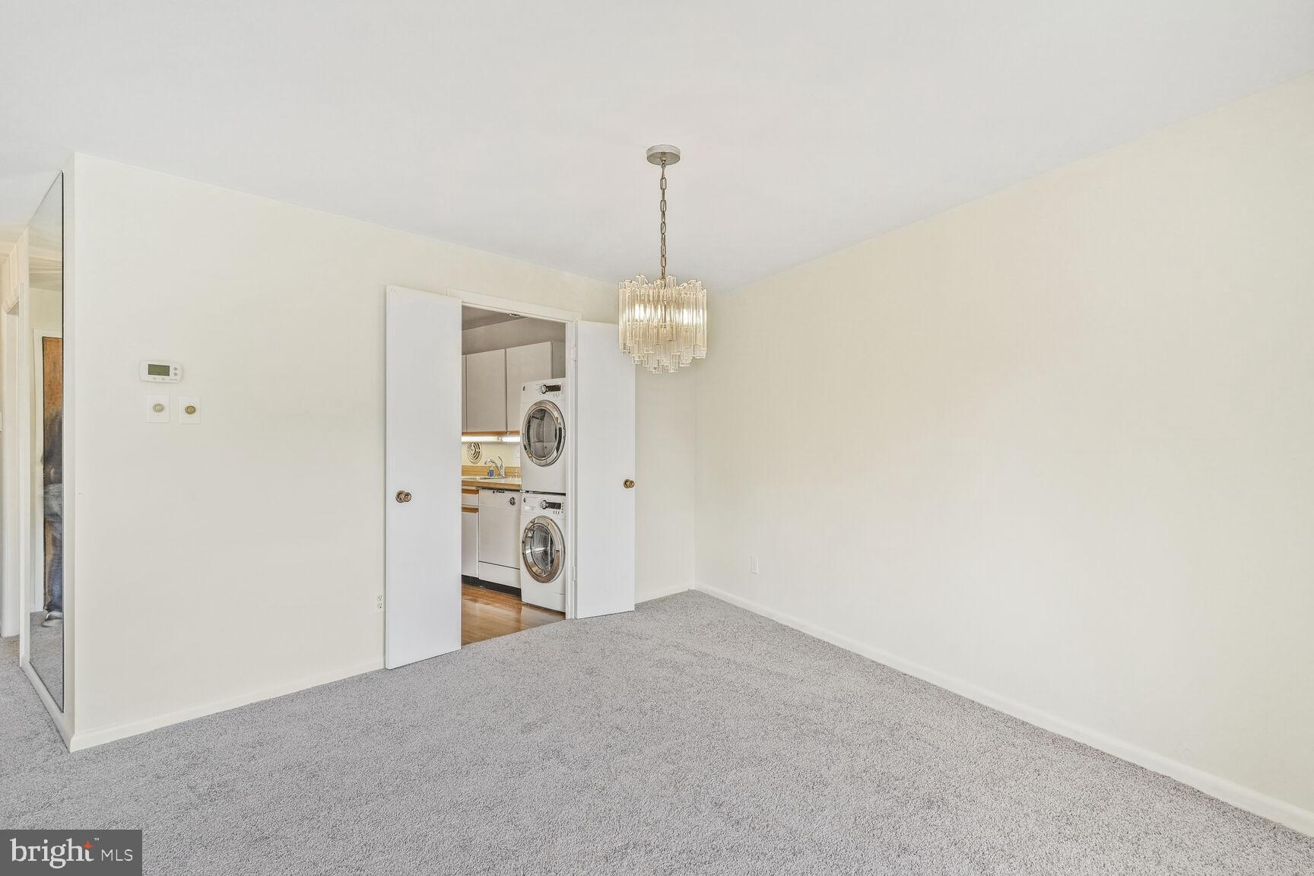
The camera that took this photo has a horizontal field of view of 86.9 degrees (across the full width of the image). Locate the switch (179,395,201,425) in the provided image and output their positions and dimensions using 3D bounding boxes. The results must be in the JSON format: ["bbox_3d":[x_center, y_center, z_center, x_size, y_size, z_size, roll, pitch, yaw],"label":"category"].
[{"bbox_3d":[-2.032,-0.120,3.018,0.022,0.119,0.077,0,0,40],"label":"switch"}]

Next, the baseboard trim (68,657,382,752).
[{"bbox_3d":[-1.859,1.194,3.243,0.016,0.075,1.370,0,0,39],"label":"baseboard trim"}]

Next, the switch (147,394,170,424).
[{"bbox_3d":[-2.107,-0.123,2.930,0.022,0.119,0.077,0,0,40],"label":"switch"}]

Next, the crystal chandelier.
[{"bbox_3d":[0.023,-0.683,2.700,0.340,0.865,0.340,0,0,0],"label":"crystal chandelier"}]

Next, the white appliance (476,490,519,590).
[{"bbox_3d":[-1.040,0.810,5.690,0.600,0.800,0.600,0,0,42],"label":"white appliance"}]

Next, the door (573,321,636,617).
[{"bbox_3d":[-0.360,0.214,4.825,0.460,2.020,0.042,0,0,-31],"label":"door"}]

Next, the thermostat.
[{"bbox_3d":[-2.099,-0.281,2.933,0.030,0.090,0.145,0,0,40],"label":"thermostat"}]

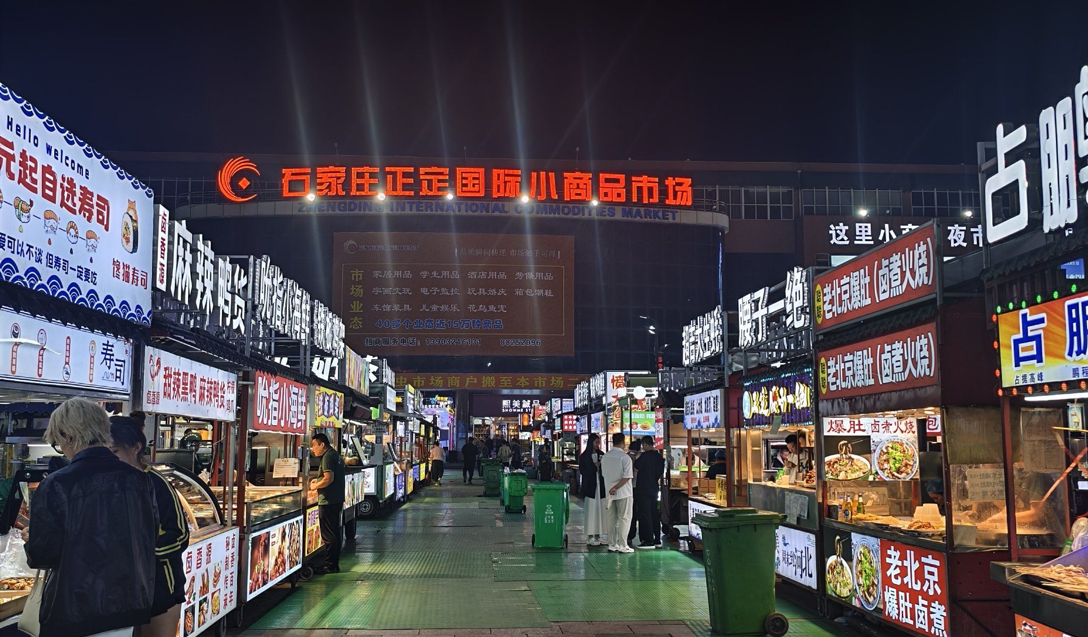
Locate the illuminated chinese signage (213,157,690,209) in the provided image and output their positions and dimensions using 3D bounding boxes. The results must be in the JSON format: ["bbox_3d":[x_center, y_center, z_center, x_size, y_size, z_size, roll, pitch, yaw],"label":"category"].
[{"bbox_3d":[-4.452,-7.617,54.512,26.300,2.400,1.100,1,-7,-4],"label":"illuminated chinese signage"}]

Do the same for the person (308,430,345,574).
[{"bbox_3d":[-2.725,2.301,12.100,0.480,1.700,0.500,-1,-7,5],"label":"person"}]

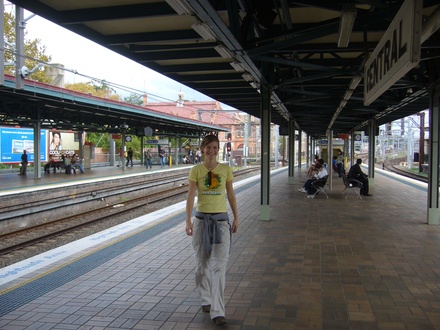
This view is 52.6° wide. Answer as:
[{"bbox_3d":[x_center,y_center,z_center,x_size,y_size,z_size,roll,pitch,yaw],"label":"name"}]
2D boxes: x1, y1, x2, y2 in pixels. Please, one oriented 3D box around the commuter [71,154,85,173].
[{"bbox_3d":[-9.269,-0.050,29.000,0.820,1.220,0.520,0,2,12],"label":"commuter"}]

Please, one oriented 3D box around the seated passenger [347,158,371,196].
[{"bbox_3d":[4.667,0.425,14.800,0.800,1.240,0.520,0,2,12],"label":"seated passenger"}]

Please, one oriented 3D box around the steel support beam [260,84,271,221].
[{"bbox_3d":[1.016,-0.289,9.930,0.220,3.000,0.220,0,2,12],"label":"steel support beam"}]

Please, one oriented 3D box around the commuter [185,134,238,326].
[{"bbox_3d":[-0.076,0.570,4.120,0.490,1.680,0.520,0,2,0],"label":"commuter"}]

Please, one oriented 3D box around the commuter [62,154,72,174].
[{"bbox_3d":[-9.637,-0.026,28.300,0.680,1.220,0.480,0,2,12],"label":"commuter"}]

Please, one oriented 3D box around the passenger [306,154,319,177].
[{"bbox_3d":[5.243,0.096,25.000,0.800,1.200,0.500,0,2,12],"label":"passenger"}]

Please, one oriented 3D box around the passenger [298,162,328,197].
[{"bbox_3d":[3.057,0.490,14.500,0.880,1.130,0.520,0,2,12],"label":"passenger"}]

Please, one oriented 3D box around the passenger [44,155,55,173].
[{"bbox_3d":[-10.807,-0.023,28.200,0.700,1.220,0.480,0,2,12],"label":"passenger"}]

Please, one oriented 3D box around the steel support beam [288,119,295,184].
[{"bbox_3d":[3.263,-0.632,20.250,0.230,2.980,0.230,0,2,12],"label":"steel support beam"}]

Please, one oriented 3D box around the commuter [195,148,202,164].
[{"bbox_3d":[-2.278,-0.957,48.500,0.500,1.700,0.380,-1,2,-30],"label":"commuter"}]

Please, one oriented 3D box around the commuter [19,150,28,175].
[{"bbox_3d":[-12.411,-0.213,28.200,0.380,1.600,0.500,1,2,15],"label":"commuter"}]

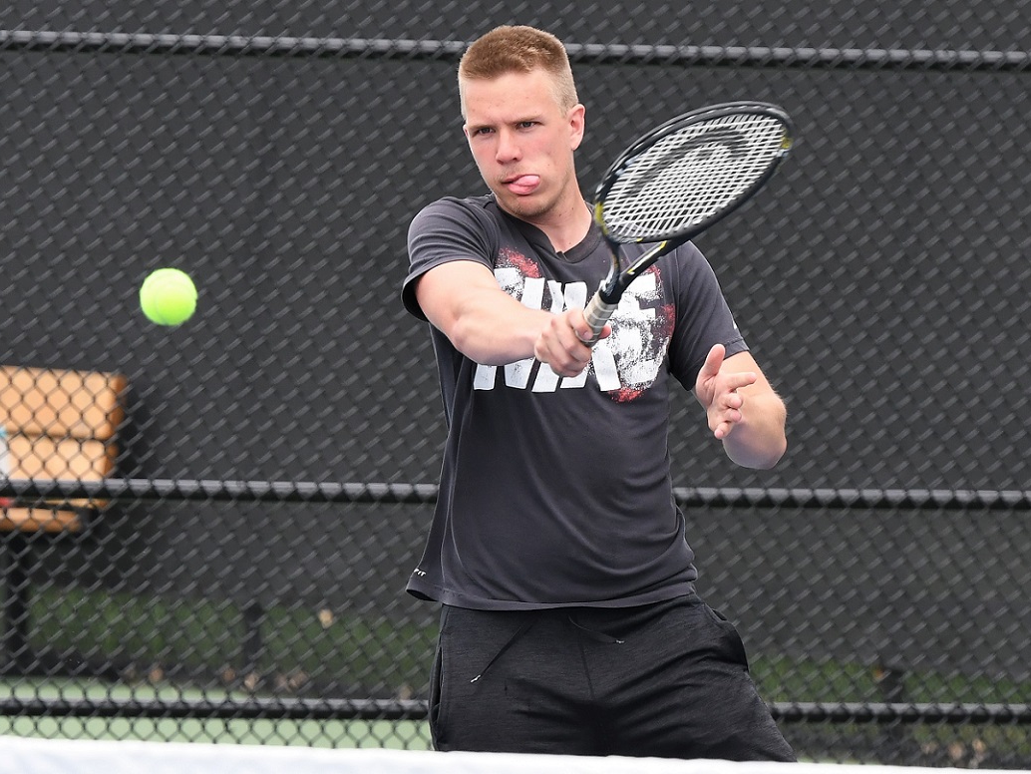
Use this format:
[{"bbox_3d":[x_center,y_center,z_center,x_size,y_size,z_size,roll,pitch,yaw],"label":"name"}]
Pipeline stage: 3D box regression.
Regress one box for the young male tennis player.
[{"bbox_3d":[0.115,0.415,11.800,0.620,1.760,0.720,1,2,-12],"label":"young male tennis player"}]

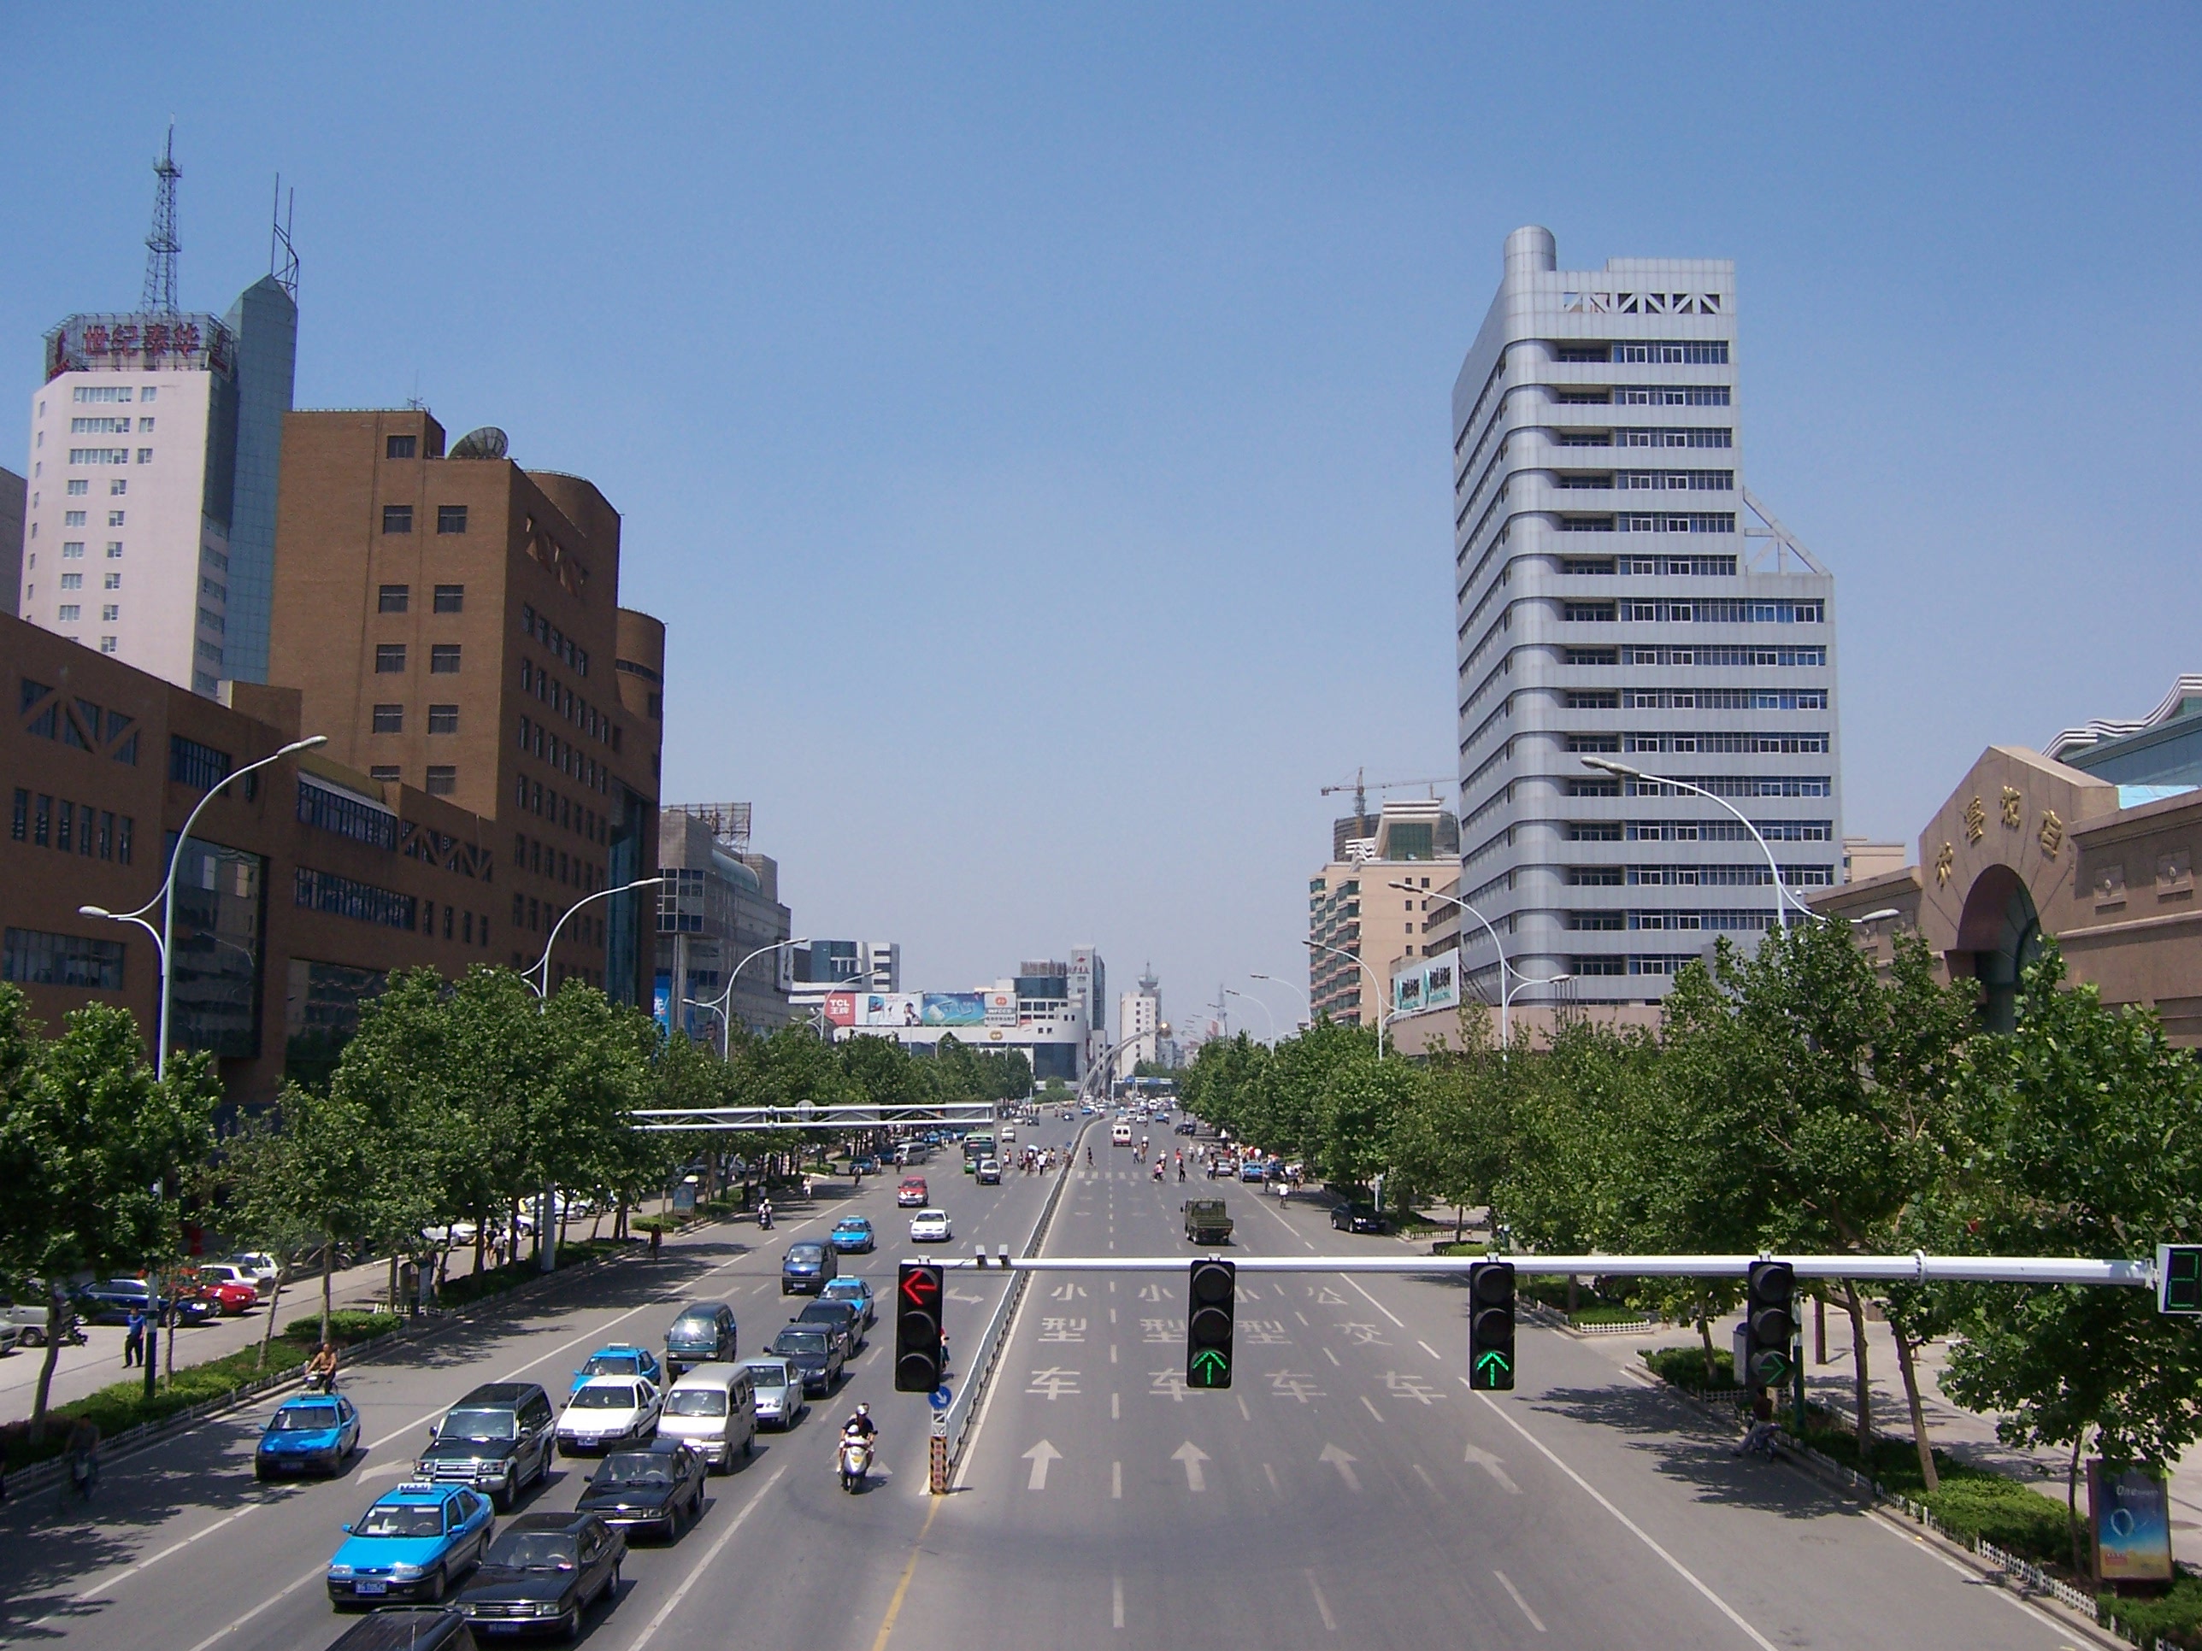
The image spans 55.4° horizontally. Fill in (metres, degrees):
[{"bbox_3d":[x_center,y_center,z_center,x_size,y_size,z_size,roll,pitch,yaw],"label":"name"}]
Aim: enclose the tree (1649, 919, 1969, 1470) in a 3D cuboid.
[{"bbox_3d":[16.331,8.235,48.148,7.370,12.030,7.370,0,-7,0],"label":"tree"}]

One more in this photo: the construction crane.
[{"bbox_3d":[89.796,32.123,600.988,58.000,97.000,3.000,-4,-8,32],"label":"construction crane"}]

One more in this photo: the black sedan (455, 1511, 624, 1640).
[{"bbox_3d":[-9.100,12.169,34.348,1.700,1.430,4.600,0,-7,1],"label":"black sedan"}]

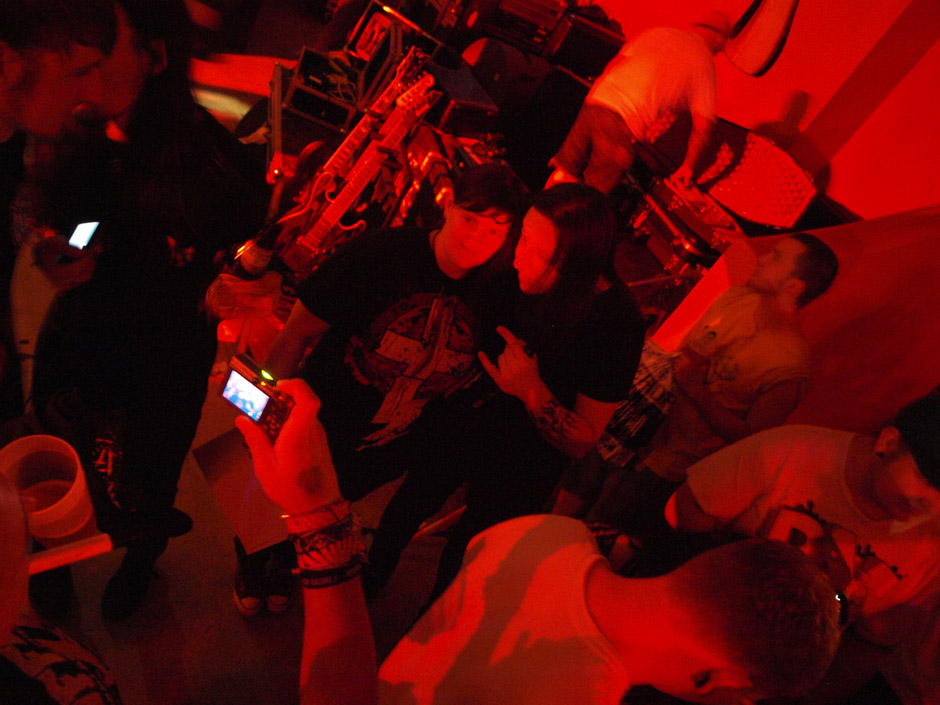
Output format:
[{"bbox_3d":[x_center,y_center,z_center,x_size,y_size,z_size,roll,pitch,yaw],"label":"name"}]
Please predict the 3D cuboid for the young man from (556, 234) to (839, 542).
[{"bbox_3d":[0.727,0.276,2.732,0.420,1.750,0.500,36,49,7],"label":"young man"}]

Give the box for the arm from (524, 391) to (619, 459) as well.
[{"bbox_3d":[0.218,0.154,1.630,0.230,0.160,0.110,47,1,-35],"label":"arm"}]

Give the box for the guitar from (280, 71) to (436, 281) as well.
[{"bbox_3d":[-0.423,-0.471,2.486,0.340,0.998,0.080,41,16,5],"label":"guitar"}]

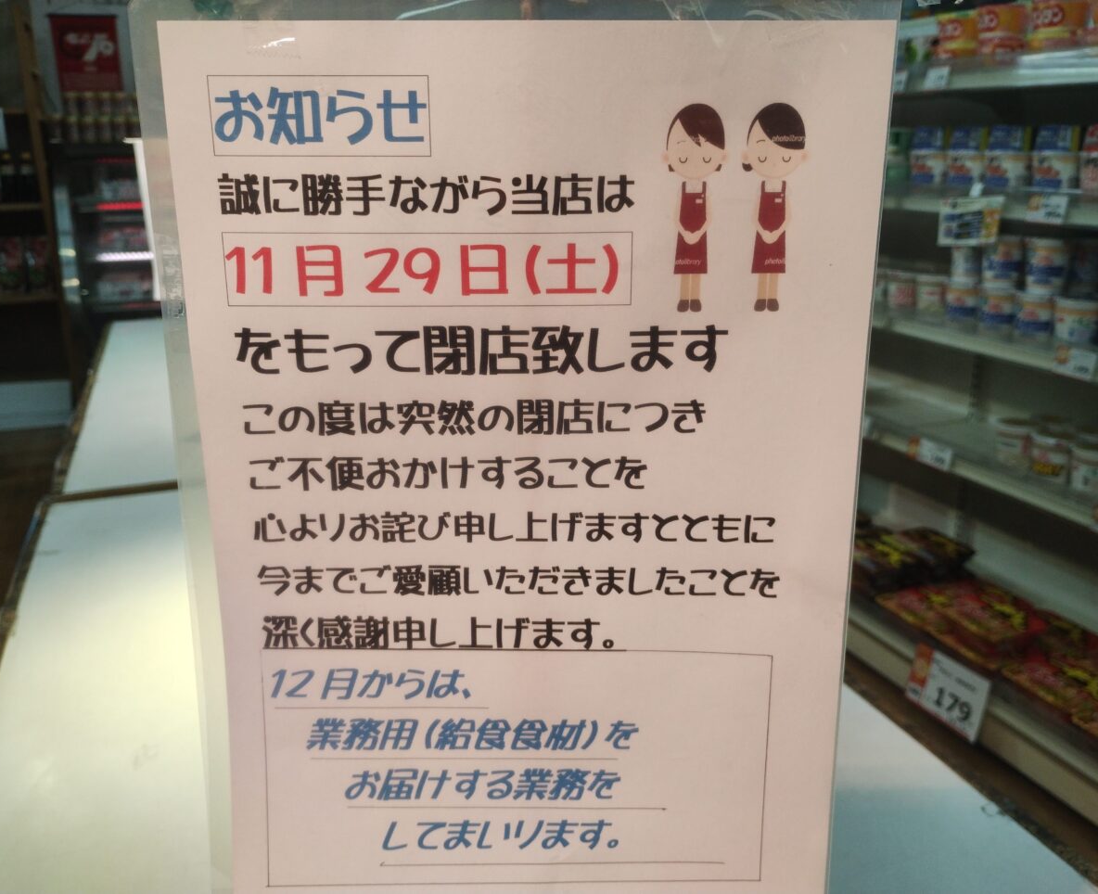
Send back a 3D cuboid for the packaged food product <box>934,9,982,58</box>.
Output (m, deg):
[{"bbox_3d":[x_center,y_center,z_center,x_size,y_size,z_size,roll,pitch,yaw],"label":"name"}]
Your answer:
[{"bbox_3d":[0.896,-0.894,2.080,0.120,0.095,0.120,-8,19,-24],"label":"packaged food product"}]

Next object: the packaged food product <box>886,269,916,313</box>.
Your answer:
[{"bbox_3d":[0.861,-0.373,2.346,0.096,0.107,0.096,-8,19,-22],"label":"packaged food product"}]

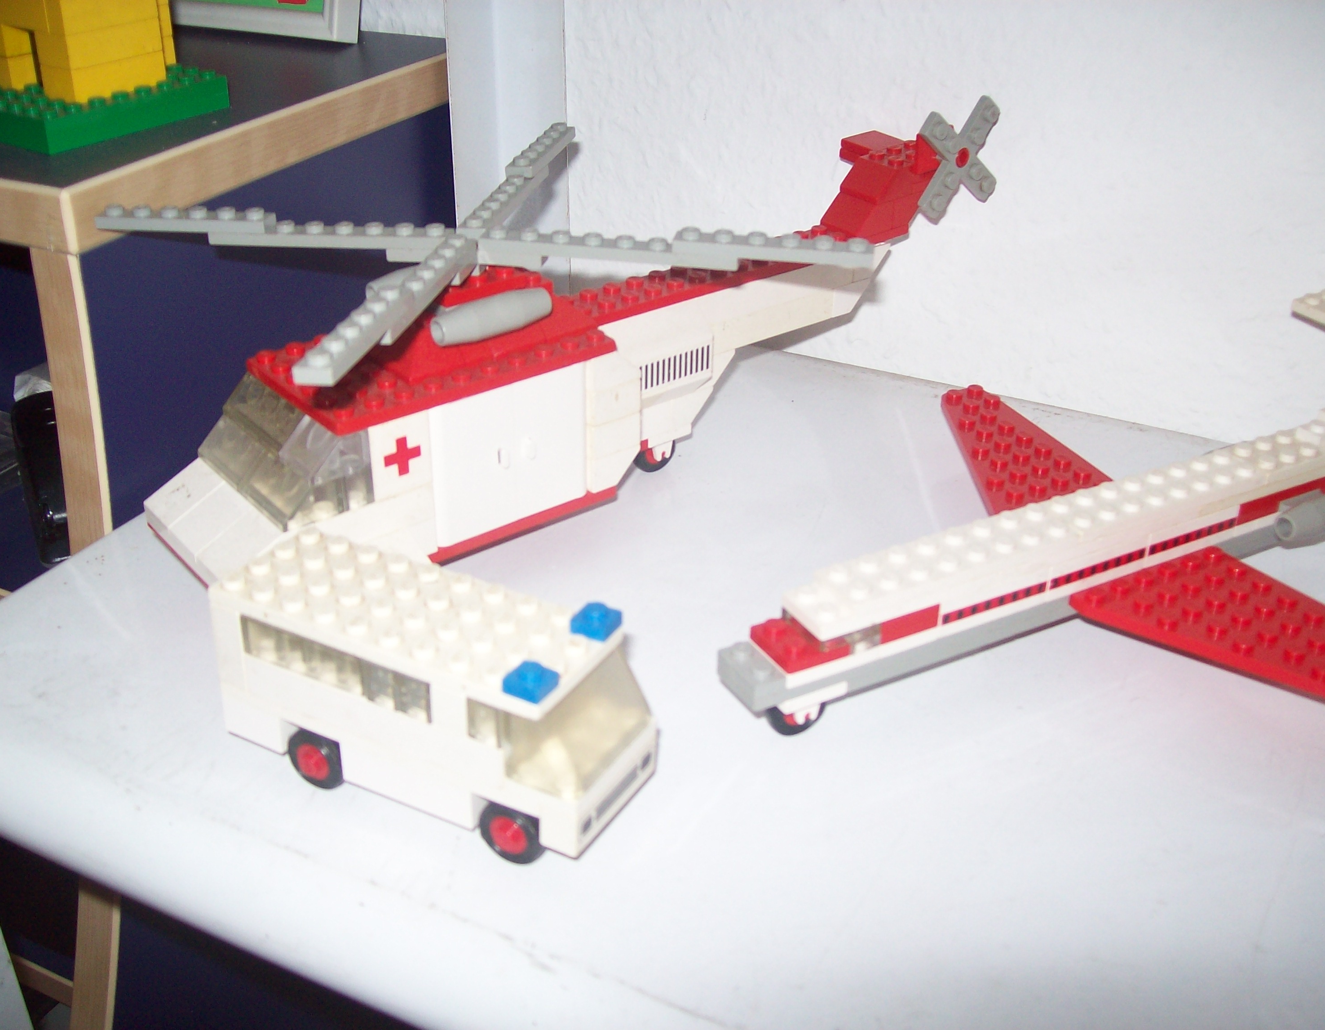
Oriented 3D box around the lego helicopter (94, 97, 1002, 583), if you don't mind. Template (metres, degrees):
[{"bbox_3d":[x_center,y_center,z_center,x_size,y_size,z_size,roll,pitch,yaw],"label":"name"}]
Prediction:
[{"bbox_3d":[-0.007,-0.053,0.398,0.269,0.098,0.162,-21,36,-34],"label":"lego helicopter"}]

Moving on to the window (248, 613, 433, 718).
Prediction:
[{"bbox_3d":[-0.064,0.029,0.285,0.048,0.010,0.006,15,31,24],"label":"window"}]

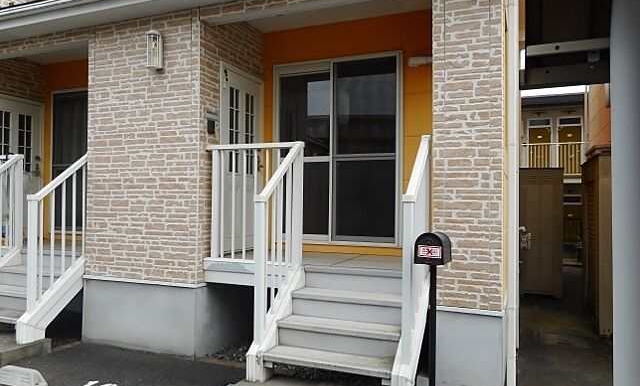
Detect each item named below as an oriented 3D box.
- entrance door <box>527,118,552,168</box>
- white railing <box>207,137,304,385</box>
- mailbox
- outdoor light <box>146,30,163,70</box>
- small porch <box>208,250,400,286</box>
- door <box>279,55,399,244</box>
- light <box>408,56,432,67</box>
[{"bbox_3d":[7.766,-1.587,16.300,0.860,2.130,0.100,0,-1,22],"label":"entrance door"},{"bbox_3d":[-0.754,0.479,4.053,1.007,1.933,0.805,0,-1,22],"label":"white railing"},{"bbox_3d":[0.691,0.328,2.808,0.175,0.187,0.240,0,-1,26],"label":"mailbox"},{"bbox_3d":[-1.610,-1.420,4.544,0.140,0.375,0.120,0,-1,22],"label":"outdoor light"},{"bbox_3d":[0.091,0.779,4.652,2.136,0.234,1.096,0,-1,22],"label":"small porch"},{"bbox_3d":[0.158,-0.466,5.223,1.499,2.072,0.090,0,-1,22],"label":"door"},{"bbox_3d":[1.067,-1.374,4.820,0.300,0.105,0.130,0,-1,22],"label":"light"}]

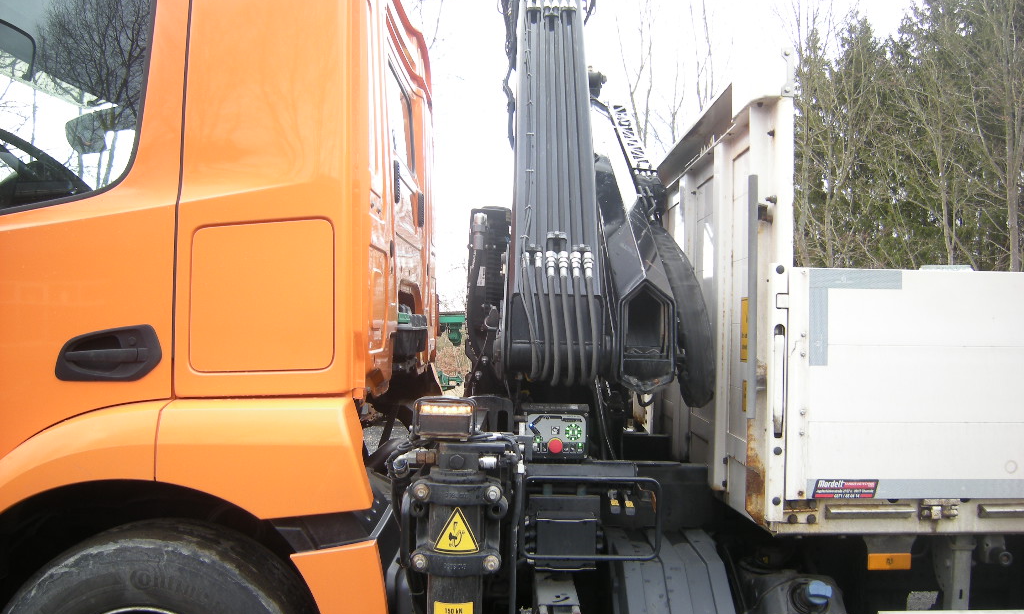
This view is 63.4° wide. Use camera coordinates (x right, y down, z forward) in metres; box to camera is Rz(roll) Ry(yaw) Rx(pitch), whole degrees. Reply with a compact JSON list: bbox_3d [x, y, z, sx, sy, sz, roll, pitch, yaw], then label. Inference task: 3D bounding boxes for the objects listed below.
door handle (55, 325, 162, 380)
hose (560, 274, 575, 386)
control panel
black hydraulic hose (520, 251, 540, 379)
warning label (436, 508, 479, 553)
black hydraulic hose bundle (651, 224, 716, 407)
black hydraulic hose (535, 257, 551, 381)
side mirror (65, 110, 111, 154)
[{"bbox_3d":[-1.132,0.131,2.330,0.300,0.160,0.060,1,0,-3],"label":"door handle"},{"bbox_3d":[0.178,0.069,2.660,0.044,0.370,0.130,1,0,-3],"label":"hose"},{"bbox_3d":[0.134,0.394,2.580,0.210,0.175,0.080,1,0,-3],"label":"control panel"},{"bbox_3d":[0.059,0.027,2.660,0.060,0.410,0.130,1,0,-3],"label":"black hydraulic hose"},{"bbox_3d":[-0.162,0.652,2.410,0.130,0.134,0.025,1,0,-3],"label":"warning label"},{"bbox_3d":[0.610,0.010,2.850,0.170,0.600,0.420,0,0,2],"label":"black hydraulic hose bundle"},{"bbox_3d":[0.098,0.040,2.660,0.050,0.390,0.130,1,0,-3],"label":"black hydraulic hose"},{"bbox_3d":[-2.357,-0.975,4.600,0.100,0.250,0.220,1,0,37],"label":"side mirror"}]

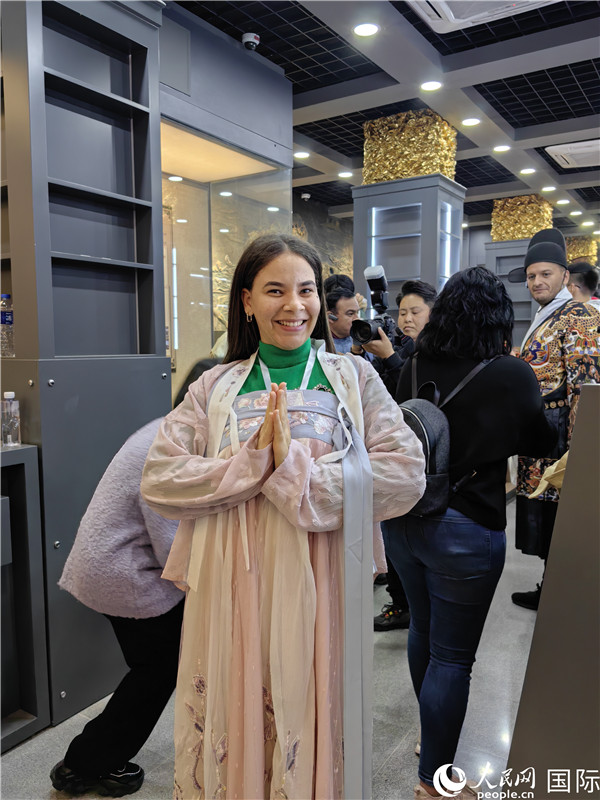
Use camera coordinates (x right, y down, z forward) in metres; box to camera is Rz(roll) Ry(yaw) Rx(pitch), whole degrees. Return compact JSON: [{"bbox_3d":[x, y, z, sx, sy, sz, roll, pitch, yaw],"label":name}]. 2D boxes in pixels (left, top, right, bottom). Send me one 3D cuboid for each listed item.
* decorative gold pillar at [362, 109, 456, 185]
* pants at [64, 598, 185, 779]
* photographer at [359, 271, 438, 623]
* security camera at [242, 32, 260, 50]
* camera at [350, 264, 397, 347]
[{"bbox_3d":[0.940,-2.079,5.323,0.650,0.580,0.490,4,6,34],"label":"decorative gold pillar"},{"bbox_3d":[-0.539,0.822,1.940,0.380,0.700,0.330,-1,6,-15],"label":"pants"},{"bbox_3d":[0.536,0.287,2.977,0.480,1.660,0.420,5,7,42],"label":"photographer"},{"bbox_3d":[-0.297,-2.192,3.815,0.115,0.095,0.115,0,5,0],"label":"security camera"},{"bbox_3d":[0.322,-0.413,2.700,0.150,0.320,0.220,5,15,41],"label":"camera"}]

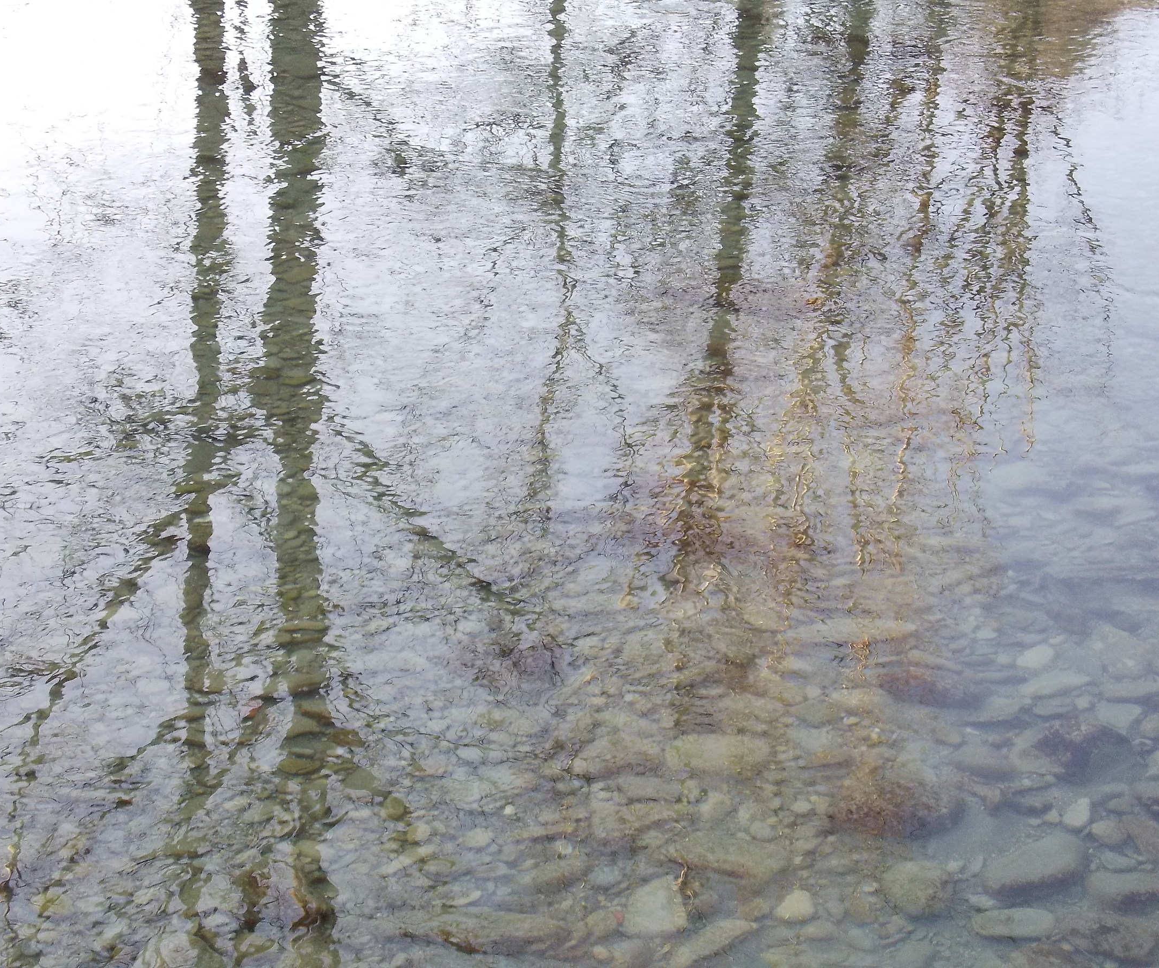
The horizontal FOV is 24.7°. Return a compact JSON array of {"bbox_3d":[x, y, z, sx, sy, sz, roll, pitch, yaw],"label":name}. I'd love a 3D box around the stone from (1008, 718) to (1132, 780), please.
[{"bbox_3d":[0.833,0.450,4.495,0.205,0.079,0.127,0,20,0],"label":"stone"}]

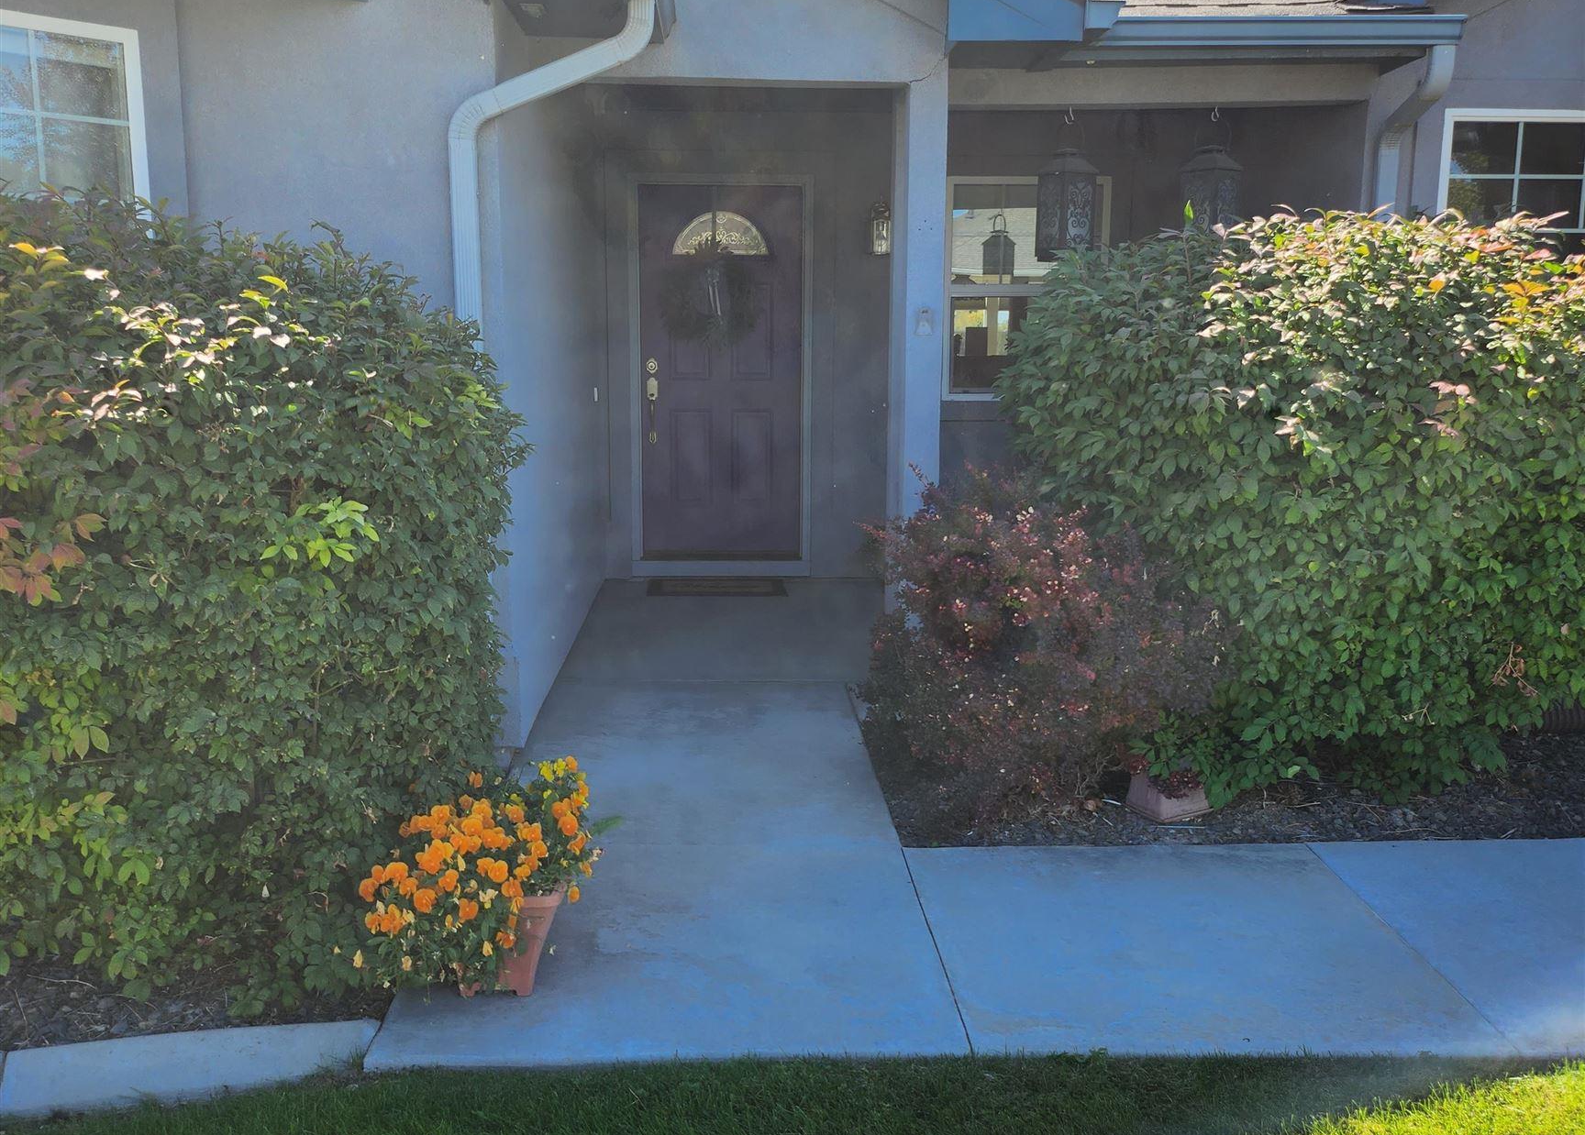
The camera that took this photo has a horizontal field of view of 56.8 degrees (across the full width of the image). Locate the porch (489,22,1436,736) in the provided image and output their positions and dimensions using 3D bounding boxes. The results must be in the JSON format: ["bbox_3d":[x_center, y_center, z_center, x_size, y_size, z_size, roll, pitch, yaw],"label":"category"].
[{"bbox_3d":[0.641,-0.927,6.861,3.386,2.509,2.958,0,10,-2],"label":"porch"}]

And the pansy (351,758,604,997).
[{"bbox_3d":[-0.683,0.690,3.344,0.541,0.520,0.439,0,10,-2],"label":"pansy"}]

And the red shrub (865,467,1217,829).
[{"bbox_3d":[0.784,0.167,4.774,1.091,1.071,0.918,0,10,-2],"label":"red shrub"}]

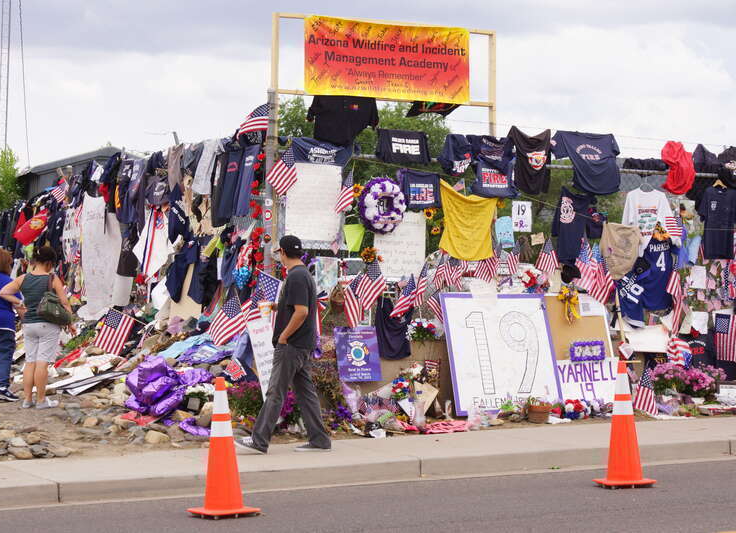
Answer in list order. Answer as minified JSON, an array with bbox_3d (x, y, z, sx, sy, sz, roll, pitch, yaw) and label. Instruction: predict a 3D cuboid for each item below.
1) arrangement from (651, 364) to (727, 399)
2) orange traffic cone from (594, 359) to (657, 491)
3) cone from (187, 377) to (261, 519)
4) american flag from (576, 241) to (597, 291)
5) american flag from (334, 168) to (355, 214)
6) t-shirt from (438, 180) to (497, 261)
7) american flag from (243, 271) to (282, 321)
[{"bbox_3d":[3.132,1.114,17.800,0.700,0.360,0.450,1,0,-24],"label":"arrangement"},{"bbox_3d":[1.886,1.156,13.430,0.380,0.914,0.380,1,0,-17],"label":"orange traffic cone"},{"bbox_3d":[-0.967,1.197,12.150,0.360,0.910,0.360,-1,0,-33],"label":"cone"},{"bbox_3d":[2.123,-0.010,17.700,0.200,0.480,0.100,0,0,-32],"label":"american flag"},{"bbox_3d":[-0.213,-0.679,16.500,0.180,0.410,0.100,1,1,-23],"label":"american flag"},{"bbox_3d":[0.953,-0.440,17.442,0.599,0.766,0.120,0,-1,-33],"label":"t-shirt"},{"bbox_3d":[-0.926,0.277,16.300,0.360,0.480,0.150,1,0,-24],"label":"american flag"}]

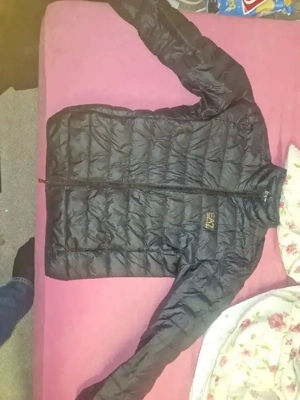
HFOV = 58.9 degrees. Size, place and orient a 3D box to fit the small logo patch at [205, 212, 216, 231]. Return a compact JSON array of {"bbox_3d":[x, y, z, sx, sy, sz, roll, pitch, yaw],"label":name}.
[{"bbox_3d":[0.179,0.064,0.785,0.033,0.005,0.053,6,88,-7],"label":"small logo patch"}]

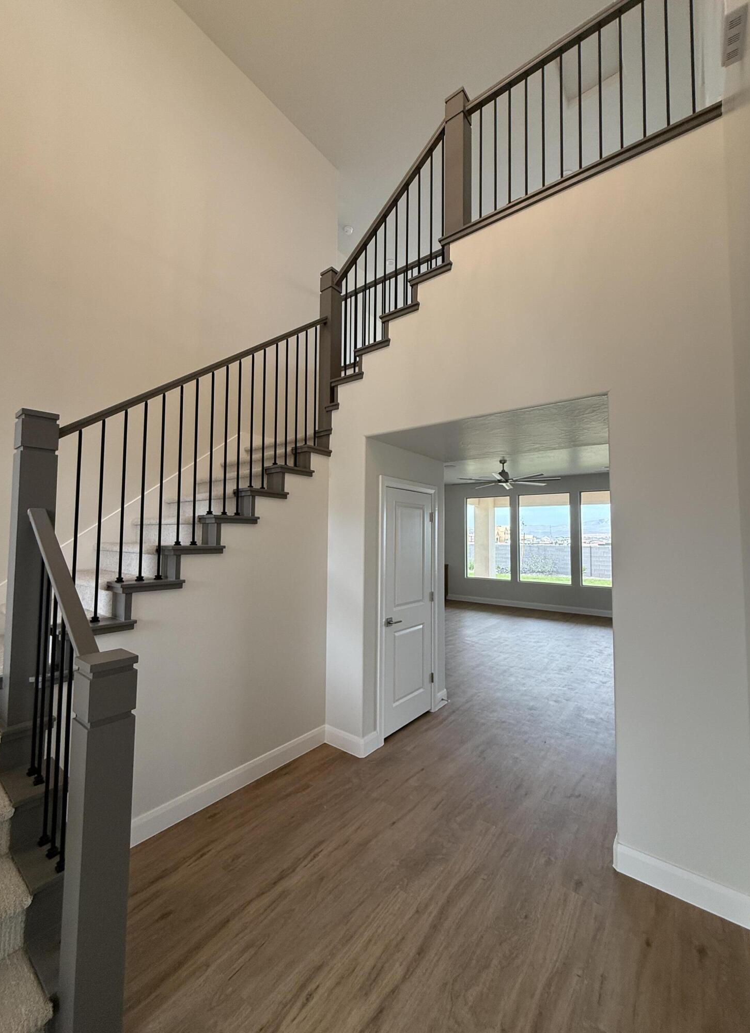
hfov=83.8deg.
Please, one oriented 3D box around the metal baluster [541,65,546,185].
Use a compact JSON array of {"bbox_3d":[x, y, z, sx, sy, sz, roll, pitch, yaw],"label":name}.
[{"bbox_3d":[1.038,-2.369,2.574,0.031,0.857,0.031,-2,-3,38],"label":"metal baluster"}]

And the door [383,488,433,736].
[{"bbox_3d":[0.303,0.793,3.729,0.040,2.045,0.735,-2,-4,38],"label":"door"}]

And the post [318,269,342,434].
[{"bbox_3d":[-0.387,-1.426,3.641,0.140,1.410,0.140,-2,-4,38],"label":"post"}]

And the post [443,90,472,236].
[{"bbox_3d":[0.588,-2.441,2.933,0.140,1.000,0.140,-2,-4,38],"label":"post"}]

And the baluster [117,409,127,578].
[{"bbox_3d":[-1.379,-0.113,2.288,0.031,0.943,0.031,-2,-3,38],"label":"baluster"}]

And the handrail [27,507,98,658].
[{"bbox_3d":[-1.269,0.265,1.685,1.000,0.046,0.063,42,22,32],"label":"handrail"}]

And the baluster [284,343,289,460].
[{"bbox_3d":[-0.680,-0.876,3.214,0.031,0.995,0.031,-2,-3,38],"label":"baluster"}]

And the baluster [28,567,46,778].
[{"bbox_3d":[-1.471,0.604,1.827,0.031,1.028,0.031,-2,-3,38],"label":"baluster"}]

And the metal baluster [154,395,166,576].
[{"bbox_3d":[-1.251,-0.181,2.455,0.031,1.097,0.031,-2,-3,38],"label":"metal baluster"}]

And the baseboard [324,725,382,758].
[{"bbox_3d":[-0.186,1.744,3.306,0.385,0.133,0.210,-2,-4,38],"label":"baseboard"}]

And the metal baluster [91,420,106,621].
[{"bbox_3d":[-1.447,0.020,2.196,0.031,1.059,0.031,-2,-3,38],"label":"metal baluster"}]

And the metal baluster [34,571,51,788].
[{"bbox_3d":[-1.401,0.633,1.772,0.031,0.966,0.031,-2,-3,38],"label":"metal baluster"}]

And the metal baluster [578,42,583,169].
[{"bbox_3d":[1.197,-2.388,2.438,0.015,0.840,0.015,-2,-4,38],"label":"metal baluster"}]

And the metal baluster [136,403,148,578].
[{"bbox_3d":[-1.316,-0.147,2.371,0.031,1.019,0.031,-2,-3,38],"label":"metal baluster"}]

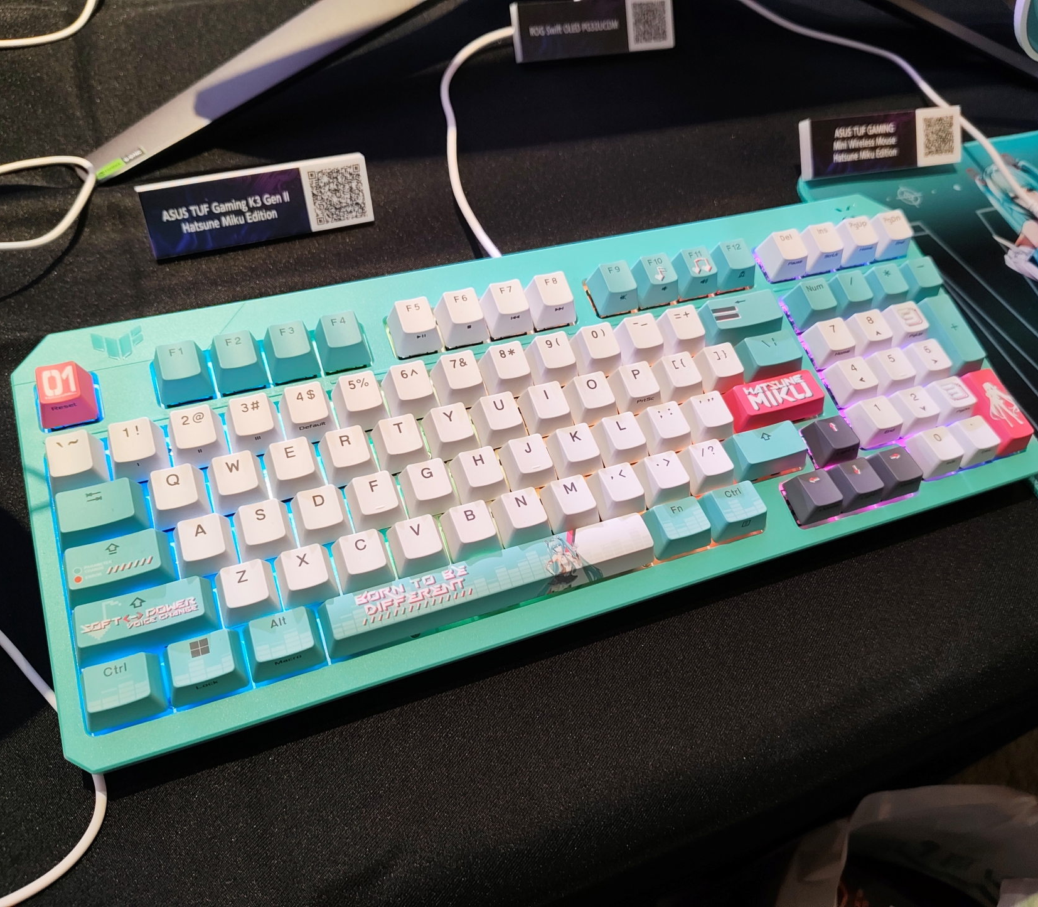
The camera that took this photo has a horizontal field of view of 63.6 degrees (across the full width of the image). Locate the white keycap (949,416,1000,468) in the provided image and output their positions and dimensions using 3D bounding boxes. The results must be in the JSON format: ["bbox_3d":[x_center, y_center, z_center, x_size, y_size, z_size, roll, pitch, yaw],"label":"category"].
[{"bbox_3d":[0.187,-0.006,0.345,0.018,0.009,0.018,-14,69,-17],"label":"white keycap"}]

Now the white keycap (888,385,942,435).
[{"bbox_3d":[0.164,-0.018,0.346,0.018,0.010,0.018,-14,68,-17],"label":"white keycap"}]

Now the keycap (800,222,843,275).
[{"bbox_3d":[0.136,-0.093,0.375,0.018,0.012,0.018,-14,68,-17],"label":"keycap"}]

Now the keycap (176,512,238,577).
[{"bbox_3d":[-0.102,0.029,0.271,0.018,0.008,0.018,-14,69,-17],"label":"keycap"}]

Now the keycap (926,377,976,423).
[{"bbox_3d":[0.182,-0.022,0.352,0.018,0.010,0.018,-14,68,-17],"label":"keycap"}]

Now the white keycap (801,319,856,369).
[{"bbox_3d":[0.133,-0.047,0.354,0.018,0.009,0.018,-14,68,-17],"label":"white keycap"}]

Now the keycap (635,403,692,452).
[{"bbox_3d":[0.057,-0.011,0.321,0.018,0.008,0.018,-14,69,-17],"label":"keycap"}]

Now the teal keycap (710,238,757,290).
[{"bbox_3d":[0.093,-0.082,0.362,0.018,0.012,0.018,-14,68,-17],"label":"teal keycap"}]

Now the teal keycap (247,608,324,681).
[{"bbox_3d":[-0.074,0.059,0.262,0.023,0.010,0.018,-14,68,-17],"label":"teal keycap"}]

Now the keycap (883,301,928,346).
[{"bbox_3d":[0.169,-0.056,0.366,0.018,0.009,0.018,-14,68,-17],"label":"keycap"}]

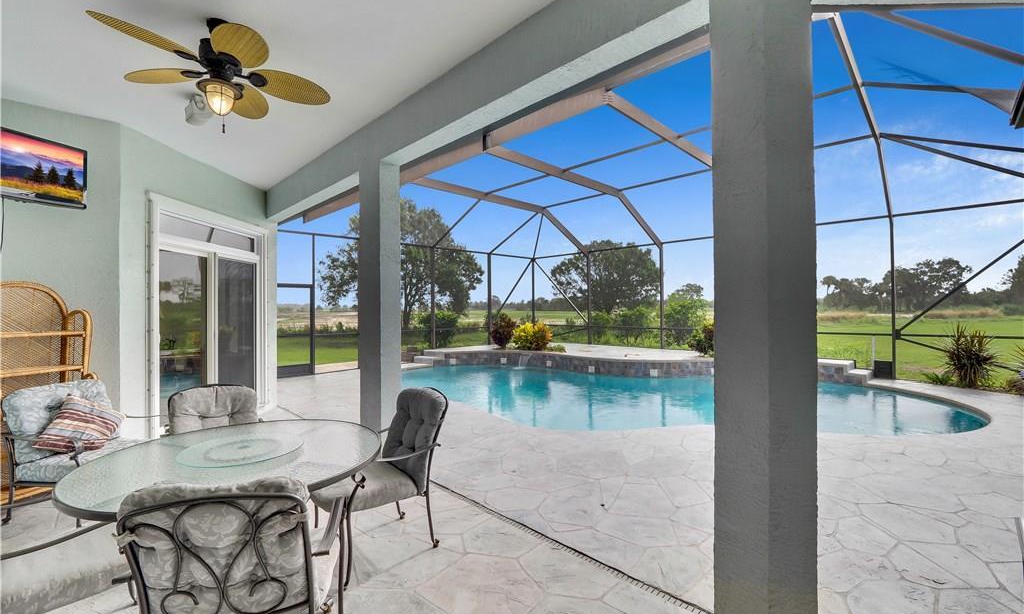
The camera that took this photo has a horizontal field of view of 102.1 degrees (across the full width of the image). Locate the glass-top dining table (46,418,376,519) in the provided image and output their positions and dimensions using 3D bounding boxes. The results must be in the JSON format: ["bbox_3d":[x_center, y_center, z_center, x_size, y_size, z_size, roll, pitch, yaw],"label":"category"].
[{"bbox_3d":[-1.549,1.193,2.378,1.540,0.730,1.450,-1,-1,13],"label":"glass-top dining table"}]

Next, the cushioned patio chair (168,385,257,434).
[{"bbox_3d":[-2.080,1.078,2.900,0.600,0.980,0.660,0,-1,-38],"label":"cushioned patio chair"}]

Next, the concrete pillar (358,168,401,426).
[{"bbox_3d":[-1.267,0.126,3.993,0.430,2.890,0.210,-1,-1,44],"label":"concrete pillar"}]

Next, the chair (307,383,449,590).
[{"bbox_3d":[-0.856,1.065,2.690,0.670,0.980,0.600,0,-1,-41],"label":"chair"}]

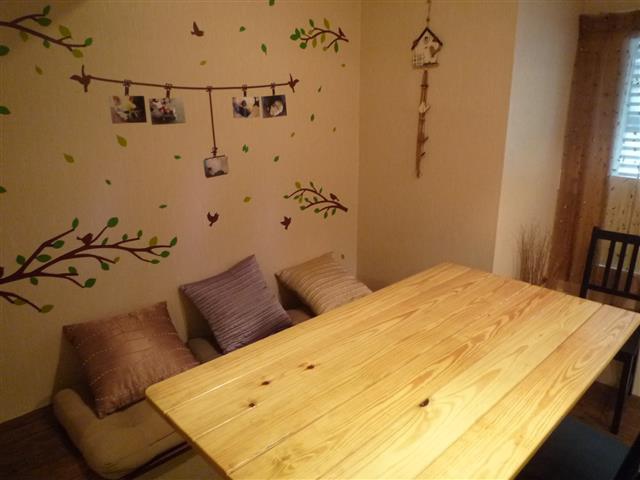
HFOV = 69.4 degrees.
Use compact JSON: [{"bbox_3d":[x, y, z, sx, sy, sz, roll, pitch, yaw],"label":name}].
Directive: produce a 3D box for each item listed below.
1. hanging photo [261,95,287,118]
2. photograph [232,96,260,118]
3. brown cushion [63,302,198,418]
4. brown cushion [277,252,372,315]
[{"bbox_3d":[-0.233,-0.689,2.392,0.152,0.102,0.010,-20,24,-40],"label":"hanging photo"},{"bbox_3d":[-0.357,-0.652,2.277,0.152,0.102,0.010,-15,21,-42],"label":"photograph"},{"bbox_3d":[-0.747,0.454,1.889,0.425,0.140,0.410,-13,51,-41],"label":"brown cushion"},{"bbox_3d":[0.054,0.261,2.621,0.425,0.140,0.410,-20,52,-40],"label":"brown cushion"}]

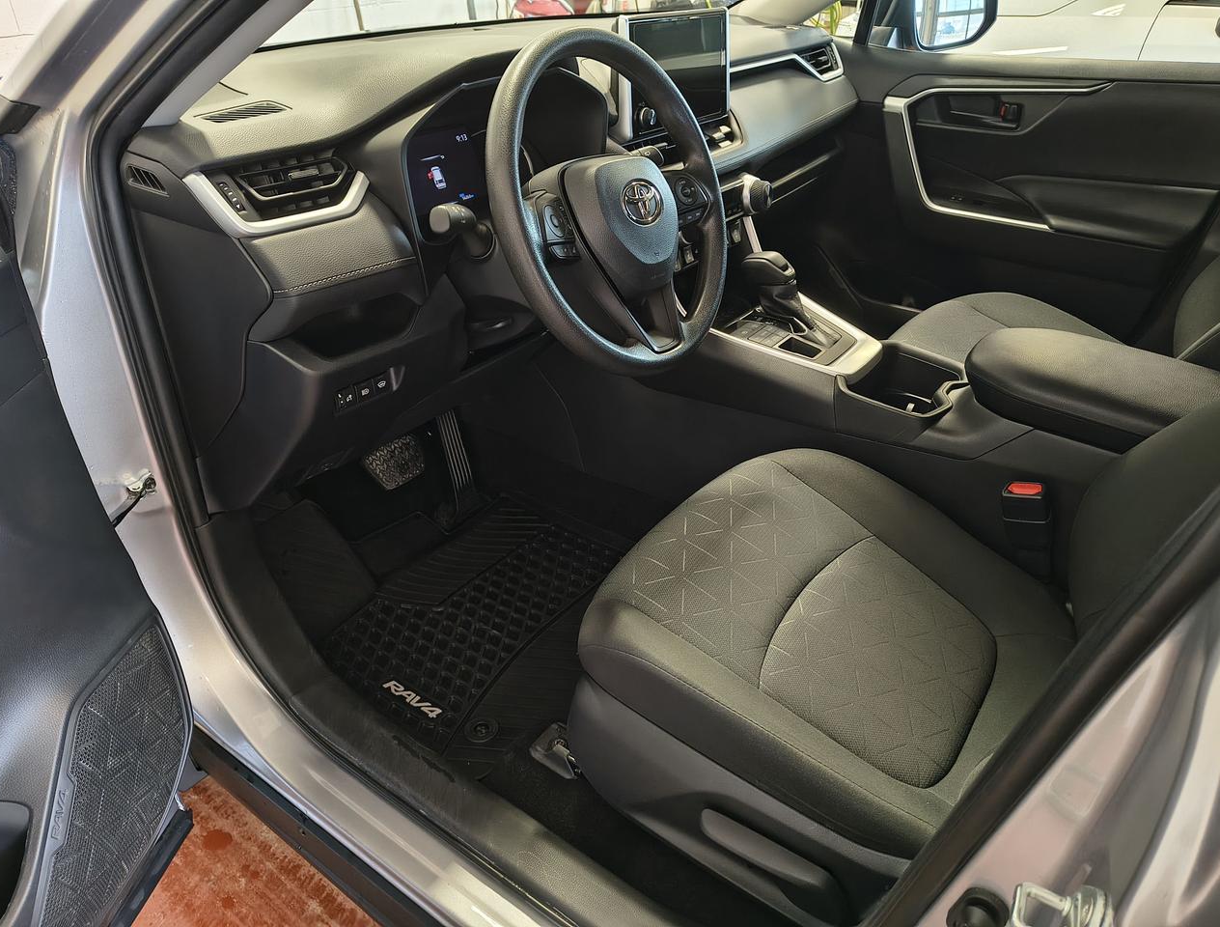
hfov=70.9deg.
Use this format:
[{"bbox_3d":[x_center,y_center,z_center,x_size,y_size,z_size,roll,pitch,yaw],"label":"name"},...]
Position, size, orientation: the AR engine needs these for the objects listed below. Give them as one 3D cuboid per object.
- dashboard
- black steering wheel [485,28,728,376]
[{"bbox_3d":[-0.050,-0.470,1.406,0.530,0.520,1.440,23,38,30],"label":"dashboard"},{"bbox_3d":[-0.004,-0.278,0.948,0.105,0.370,0.370,-4,23,43],"label":"black steering wheel"}]

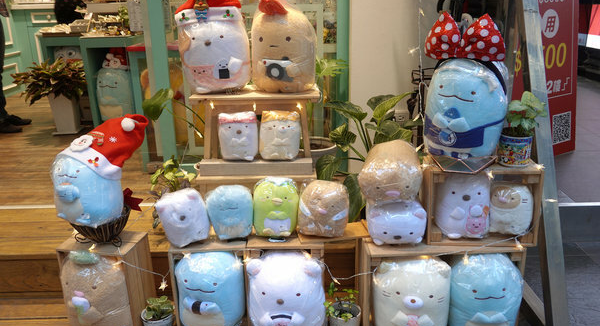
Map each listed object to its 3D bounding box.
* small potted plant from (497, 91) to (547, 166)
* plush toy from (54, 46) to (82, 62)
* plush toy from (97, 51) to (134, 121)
[{"bbox_3d":[0.647,-0.102,1.510,0.125,0.216,0.120,-1,16,0],"label":"small potted plant"},{"bbox_3d":[-1.820,-0.749,4.122,0.230,0.360,0.200,-3,16,-6],"label":"plush toy"},{"bbox_3d":[-1.380,-0.577,3.915,0.245,0.521,0.190,-1,16,3],"label":"plush toy"}]

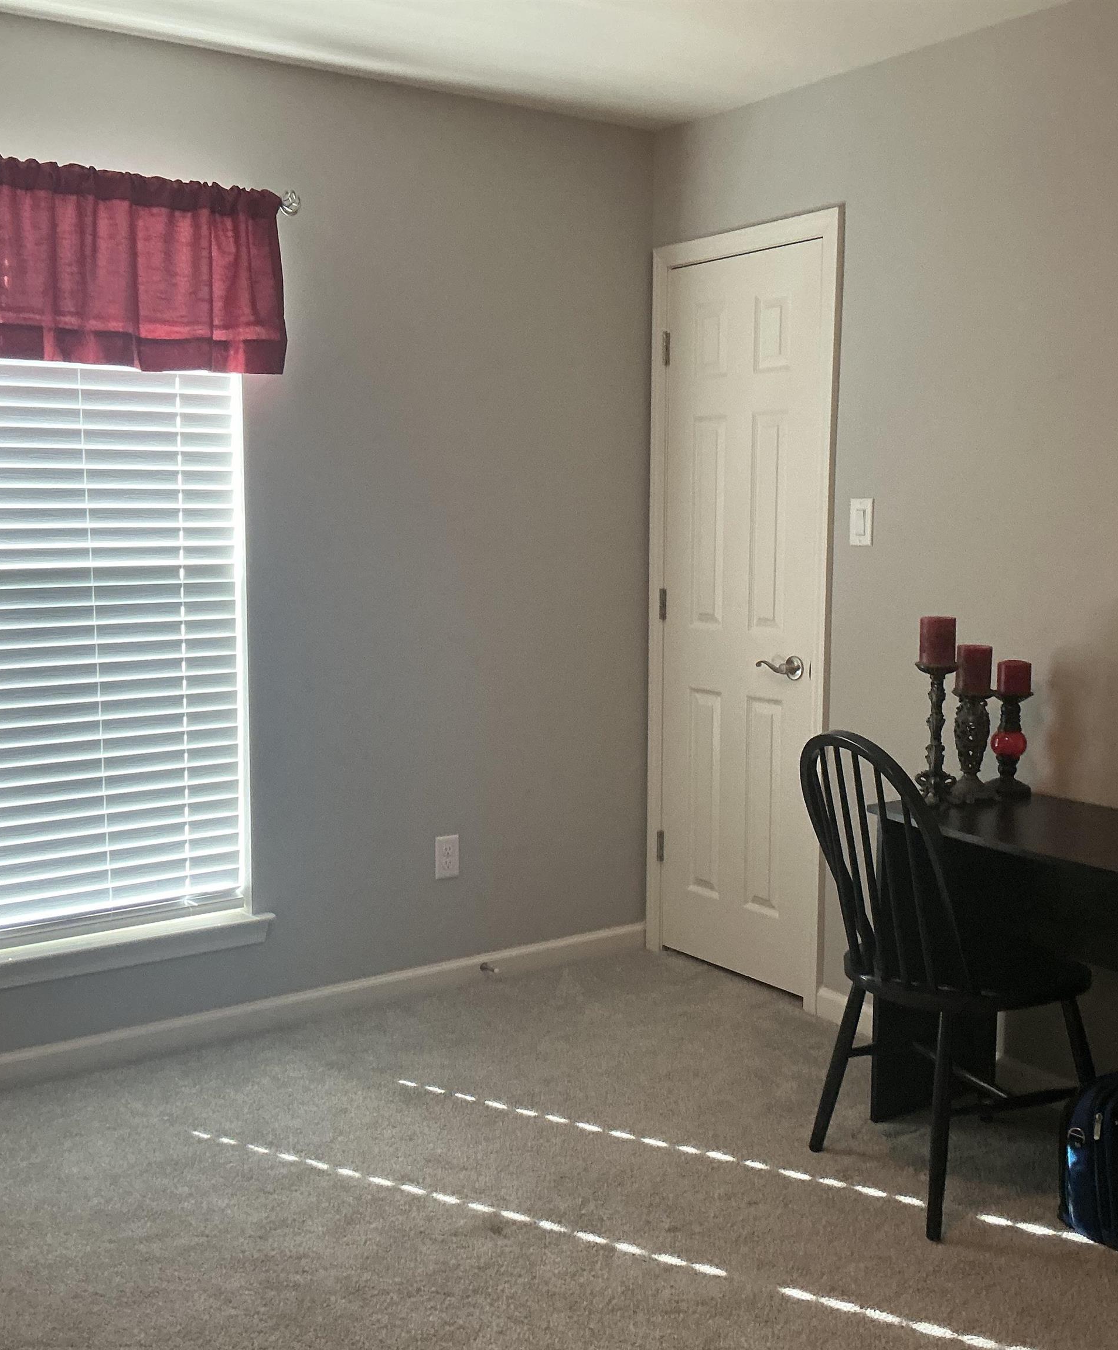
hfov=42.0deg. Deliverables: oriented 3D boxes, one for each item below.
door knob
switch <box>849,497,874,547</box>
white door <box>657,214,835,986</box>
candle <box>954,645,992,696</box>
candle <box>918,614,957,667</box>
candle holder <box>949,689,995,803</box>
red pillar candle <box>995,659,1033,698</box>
[{"bbox_3d":[0.593,-0.019,3.923,0.060,0.066,0.133,-5,8,-35],"label":"door knob"},{"bbox_3d":[0.761,-0.386,3.682,0.010,0.116,0.074,-5,8,-35],"label":"switch"},{"bbox_3d":[0.505,-0.153,4.109,0.050,2.050,0.660,-5,8,-35],"label":"white door"},{"bbox_3d":[0.914,-0.012,3.201,0.079,0.100,0.079,-5,8,-35],"label":"candle"},{"bbox_3d":[0.824,-0.072,3.166,0.078,0.101,0.078,-5,8,-35],"label":"candle"},{"bbox_3d":[0.913,0.157,3.221,0.105,0.243,0.105,-5,8,-35],"label":"candle holder"},{"bbox_3d":[1.021,0.008,3.265,0.076,0.073,0.076,-5,8,-35],"label":"red pillar candle"}]

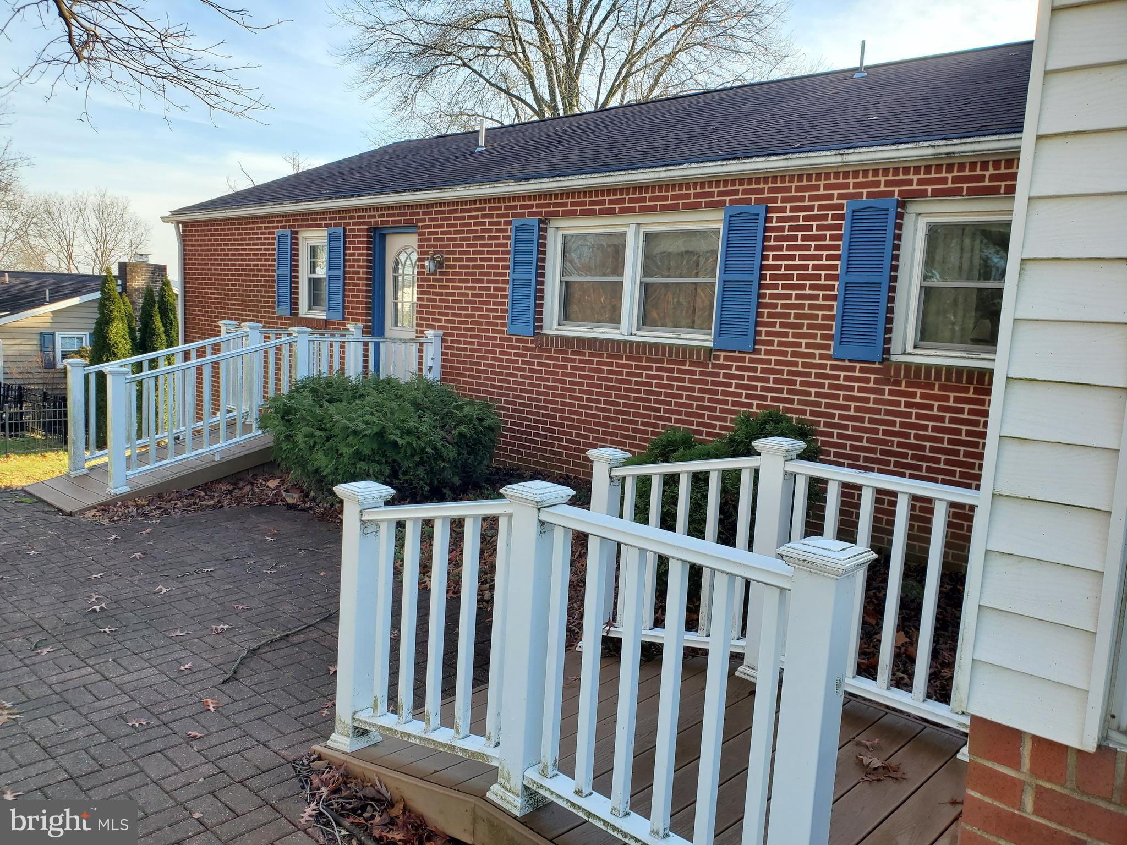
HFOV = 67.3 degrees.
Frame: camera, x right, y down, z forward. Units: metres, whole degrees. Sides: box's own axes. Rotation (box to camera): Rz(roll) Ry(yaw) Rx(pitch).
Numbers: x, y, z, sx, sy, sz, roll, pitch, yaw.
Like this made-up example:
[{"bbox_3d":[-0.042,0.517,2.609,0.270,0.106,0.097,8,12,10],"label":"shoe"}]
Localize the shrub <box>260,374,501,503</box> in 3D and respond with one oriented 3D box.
[{"bbox_3d":[-1.500,0.064,7.521,2.050,0.940,1.650,10,10,42],"label":"shrub"}]

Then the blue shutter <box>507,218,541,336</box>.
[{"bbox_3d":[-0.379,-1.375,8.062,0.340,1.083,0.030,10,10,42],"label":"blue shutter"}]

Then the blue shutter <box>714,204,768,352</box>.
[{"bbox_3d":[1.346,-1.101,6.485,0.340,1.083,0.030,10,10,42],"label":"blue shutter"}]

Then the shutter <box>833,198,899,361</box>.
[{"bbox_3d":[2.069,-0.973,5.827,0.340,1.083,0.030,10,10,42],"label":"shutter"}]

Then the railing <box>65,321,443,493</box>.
[{"bbox_3d":[-3.076,-0.298,8.418,1.600,1.360,3.287,10,10,42],"label":"railing"}]

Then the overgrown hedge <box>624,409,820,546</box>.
[{"bbox_3d":[0.940,0.424,5.287,1.200,1.020,1.150,10,10,42],"label":"overgrown hedge"}]

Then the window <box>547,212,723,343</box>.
[{"bbox_3d":[0.567,-1.254,7.372,2.000,1.070,0.110,10,10,42],"label":"window"}]

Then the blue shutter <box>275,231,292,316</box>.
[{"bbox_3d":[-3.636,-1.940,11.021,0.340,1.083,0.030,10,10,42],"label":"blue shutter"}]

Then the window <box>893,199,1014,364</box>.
[{"bbox_3d":[2.692,-0.895,5.435,1.050,1.075,0.110,10,10,42],"label":"window"}]

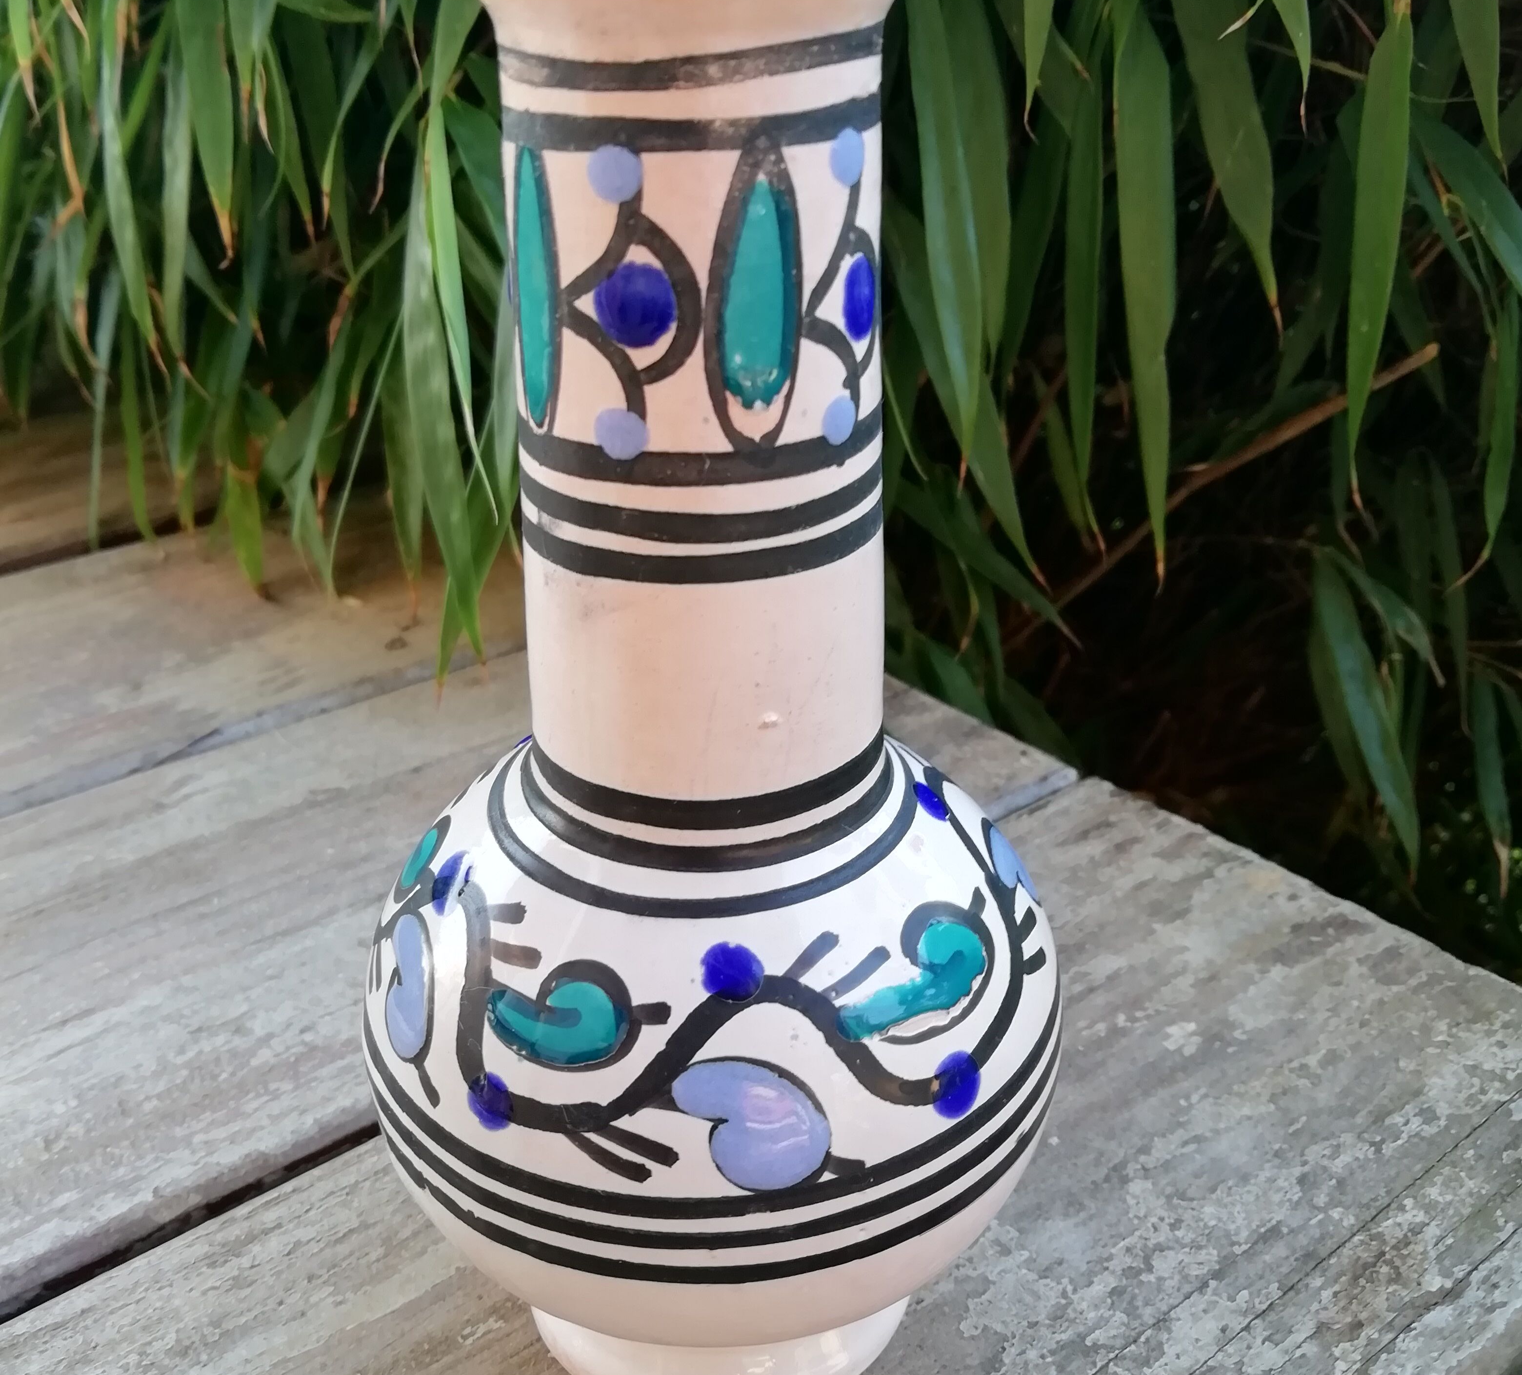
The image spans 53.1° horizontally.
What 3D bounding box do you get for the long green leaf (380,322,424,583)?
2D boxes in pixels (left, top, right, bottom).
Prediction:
[{"bbox_3d":[-0.106,-0.069,0.454,0.012,0.083,0.009,-4,29,-14],"label":"long green leaf"}]

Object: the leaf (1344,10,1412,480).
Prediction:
[{"bbox_3d":[0.140,-0.098,0.350,0.013,0.109,0.009,6,29,21],"label":"leaf"}]

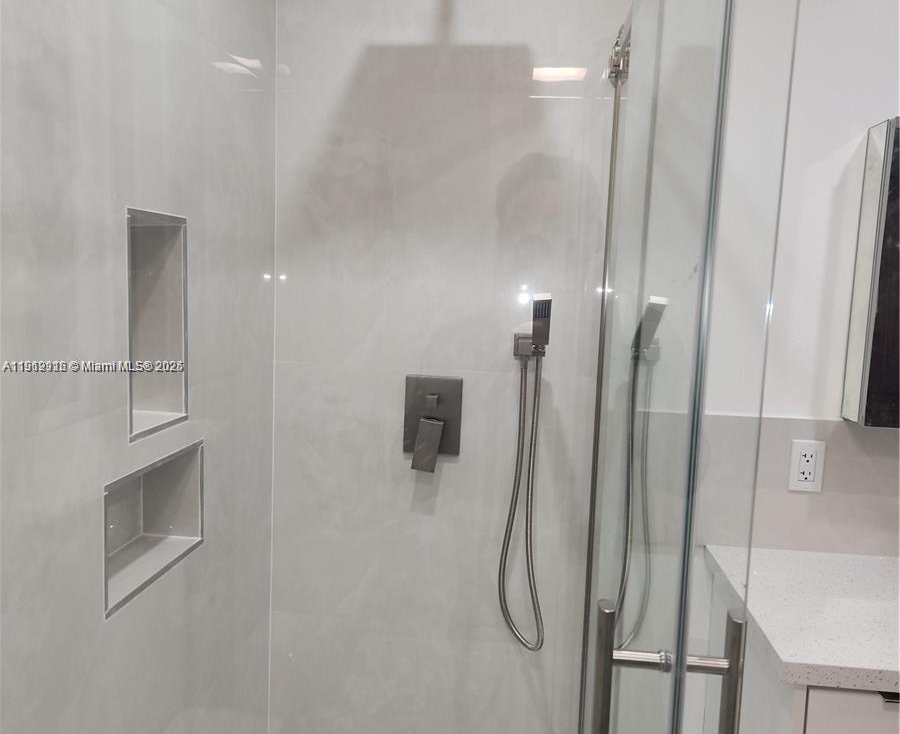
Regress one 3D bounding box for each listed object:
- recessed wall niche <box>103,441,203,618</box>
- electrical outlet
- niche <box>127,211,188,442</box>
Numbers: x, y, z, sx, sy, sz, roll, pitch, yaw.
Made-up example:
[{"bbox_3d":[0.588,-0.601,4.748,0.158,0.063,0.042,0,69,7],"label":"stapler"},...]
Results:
[{"bbox_3d":[-0.524,0.244,1.298,0.112,0.196,0.349,3,6,5],"label":"recessed wall niche"},{"bbox_3d":[0.787,0.219,1.756,0.070,0.114,0.010,3,6,5],"label":"electrical outlet"},{"bbox_3d":[-0.513,-0.070,1.266,0.112,0.346,0.210,3,6,5],"label":"niche"}]

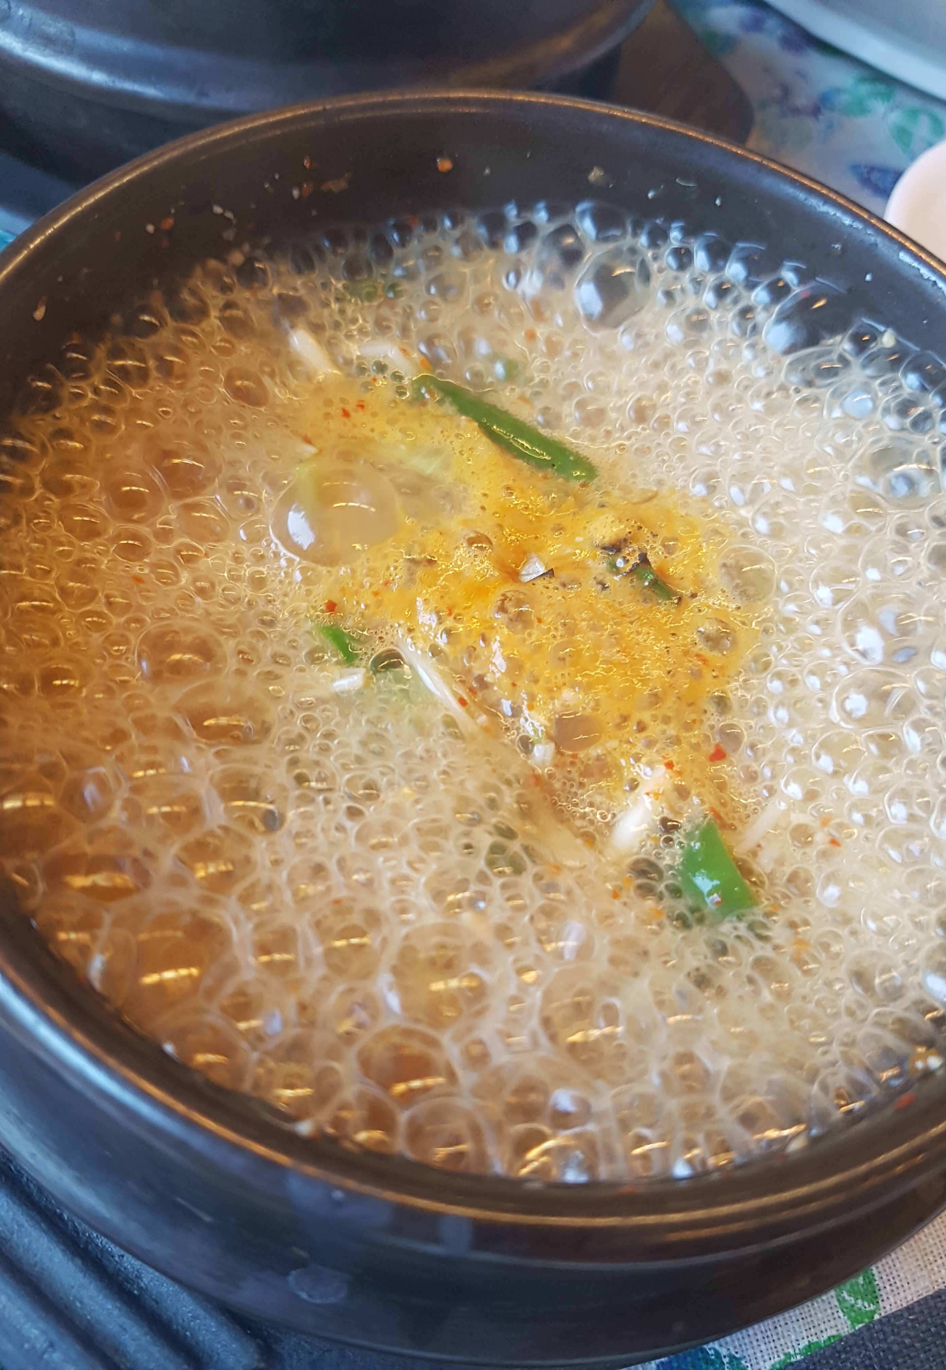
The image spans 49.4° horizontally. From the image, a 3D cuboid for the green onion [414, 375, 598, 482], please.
[{"bbox_3d":[0.005,-0.038,0.158,0.033,0.006,0.007,29,63,10],"label":"green onion"}]

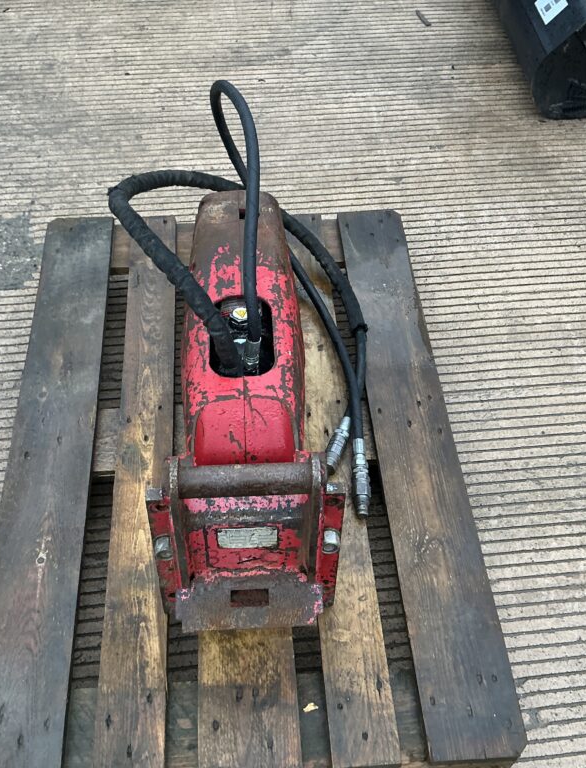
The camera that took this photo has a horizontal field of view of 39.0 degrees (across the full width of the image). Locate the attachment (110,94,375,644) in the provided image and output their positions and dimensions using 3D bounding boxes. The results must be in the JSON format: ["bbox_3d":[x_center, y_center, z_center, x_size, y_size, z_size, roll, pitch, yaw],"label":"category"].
[{"bbox_3d":[-0.093,-0.130,1.375,0.405,0.490,1.030,-1,51,-4],"label":"attachment"}]

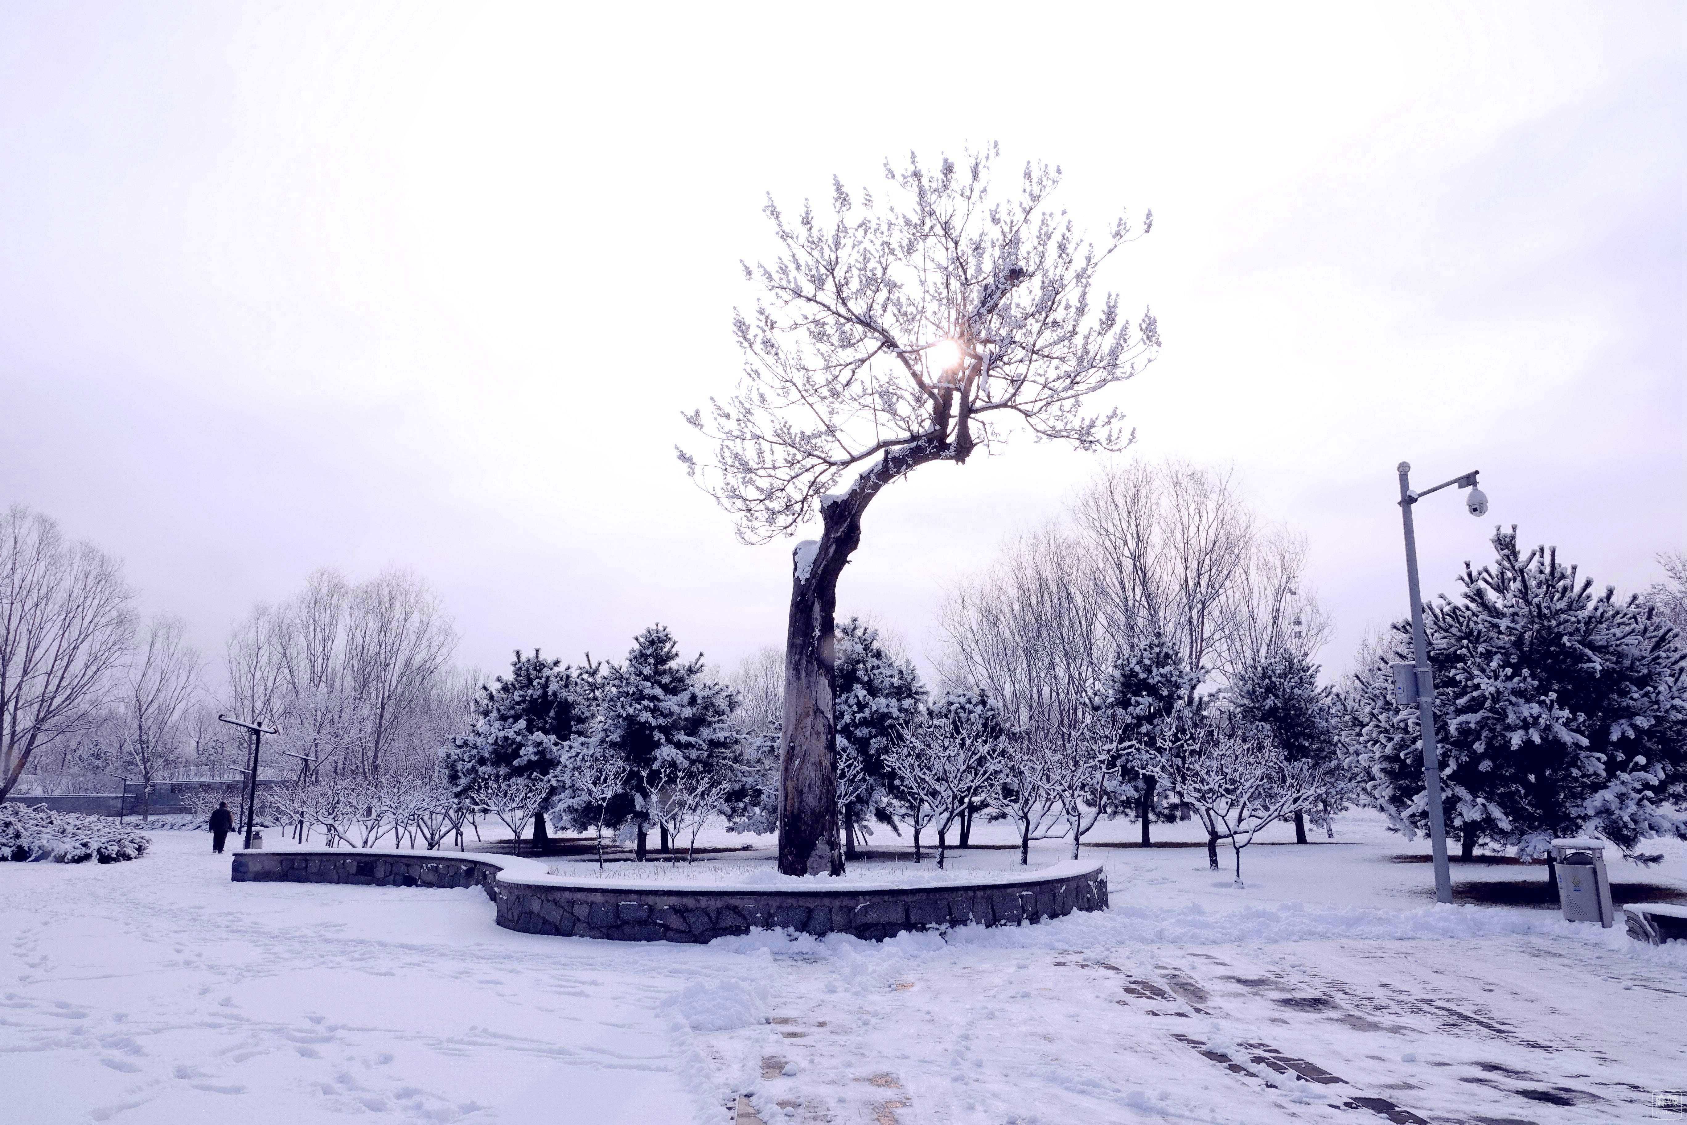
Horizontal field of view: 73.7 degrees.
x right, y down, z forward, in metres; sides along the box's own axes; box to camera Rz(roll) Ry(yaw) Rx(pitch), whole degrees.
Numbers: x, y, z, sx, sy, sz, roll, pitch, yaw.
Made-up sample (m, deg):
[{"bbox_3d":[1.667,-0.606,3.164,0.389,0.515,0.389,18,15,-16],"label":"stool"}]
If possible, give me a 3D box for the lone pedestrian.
[{"bbox_3d":[-20.006,8.531,36.167,0.700,1.663,0.430,2,-12,-11],"label":"lone pedestrian"}]

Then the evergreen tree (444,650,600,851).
[{"bbox_3d":[-8.243,4.782,28.775,3.978,5.059,3.978,0,-11,0],"label":"evergreen tree"}]

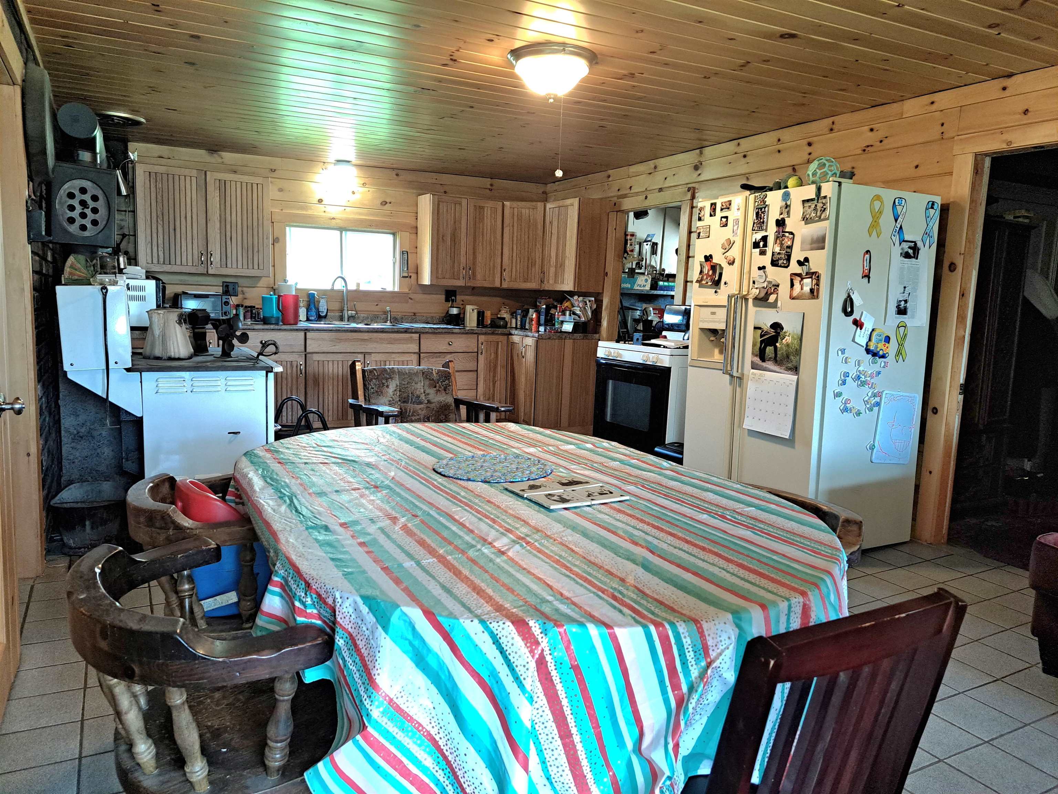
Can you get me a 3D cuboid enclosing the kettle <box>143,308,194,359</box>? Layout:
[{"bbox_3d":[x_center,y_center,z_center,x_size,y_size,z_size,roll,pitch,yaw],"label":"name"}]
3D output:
[{"bbox_3d":[-1.706,-0.303,3.467,0.225,0.240,0.210,4,8,21],"label":"kettle"}]

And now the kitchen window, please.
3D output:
[{"bbox_3d":[-1.570,-1.167,6.229,0.960,0.540,0.100,-2,9,-27],"label":"kitchen window"}]

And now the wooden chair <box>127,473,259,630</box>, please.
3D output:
[{"bbox_3d":[-0.783,0.552,1.922,0.510,0.720,0.590,-2,9,-27],"label":"wooden chair"}]

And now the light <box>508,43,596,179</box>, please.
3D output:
[{"bbox_3d":[0.102,-1.299,3.432,0.420,0.570,0.420,2,7,0],"label":"light"}]

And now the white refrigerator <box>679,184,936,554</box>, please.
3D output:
[{"bbox_3d":[1.460,-0.158,3.935,0.775,1.750,0.900,-2,8,-28],"label":"white refrigerator"}]

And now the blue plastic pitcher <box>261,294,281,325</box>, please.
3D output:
[{"bbox_3d":[-1.972,-0.677,5.631,0.150,0.235,0.135,-2,9,-27],"label":"blue plastic pitcher"}]

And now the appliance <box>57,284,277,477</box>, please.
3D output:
[{"bbox_3d":[-1.683,0.084,3.489,0.790,1.190,1.100,-2,9,-27],"label":"appliance"}]

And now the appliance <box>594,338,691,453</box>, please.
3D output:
[{"bbox_3d":[0.926,0.099,4.761,0.680,0.950,0.770,-2,9,-27],"label":"appliance"}]

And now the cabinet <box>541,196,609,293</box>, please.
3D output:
[{"bbox_3d":[0.405,-1.297,6.358,0.310,0.770,0.430,-2,8,-30],"label":"cabinet"}]

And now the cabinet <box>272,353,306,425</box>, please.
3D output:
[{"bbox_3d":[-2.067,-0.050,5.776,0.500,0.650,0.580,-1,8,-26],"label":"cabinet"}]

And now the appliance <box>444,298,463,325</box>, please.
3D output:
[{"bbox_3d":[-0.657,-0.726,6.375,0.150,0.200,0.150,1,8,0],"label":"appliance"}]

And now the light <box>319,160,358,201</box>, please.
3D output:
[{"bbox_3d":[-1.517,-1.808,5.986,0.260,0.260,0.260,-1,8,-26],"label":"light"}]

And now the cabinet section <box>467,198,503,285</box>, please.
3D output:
[{"bbox_3d":[-0.470,-1.392,6.708,0.343,0.758,0.325,-2,9,-26],"label":"cabinet section"}]

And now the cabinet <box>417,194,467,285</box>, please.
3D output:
[{"bbox_3d":[-0.750,-1.342,6.417,0.345,0.770,0.310,-1,8,-26],"label":"cabinet"}]

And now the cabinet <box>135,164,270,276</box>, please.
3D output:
[{"bbox_3d":[-2.458,-1.299,5.580,0.910,0.770,0.310,-1,8,-26],"label":"cabinet"}]

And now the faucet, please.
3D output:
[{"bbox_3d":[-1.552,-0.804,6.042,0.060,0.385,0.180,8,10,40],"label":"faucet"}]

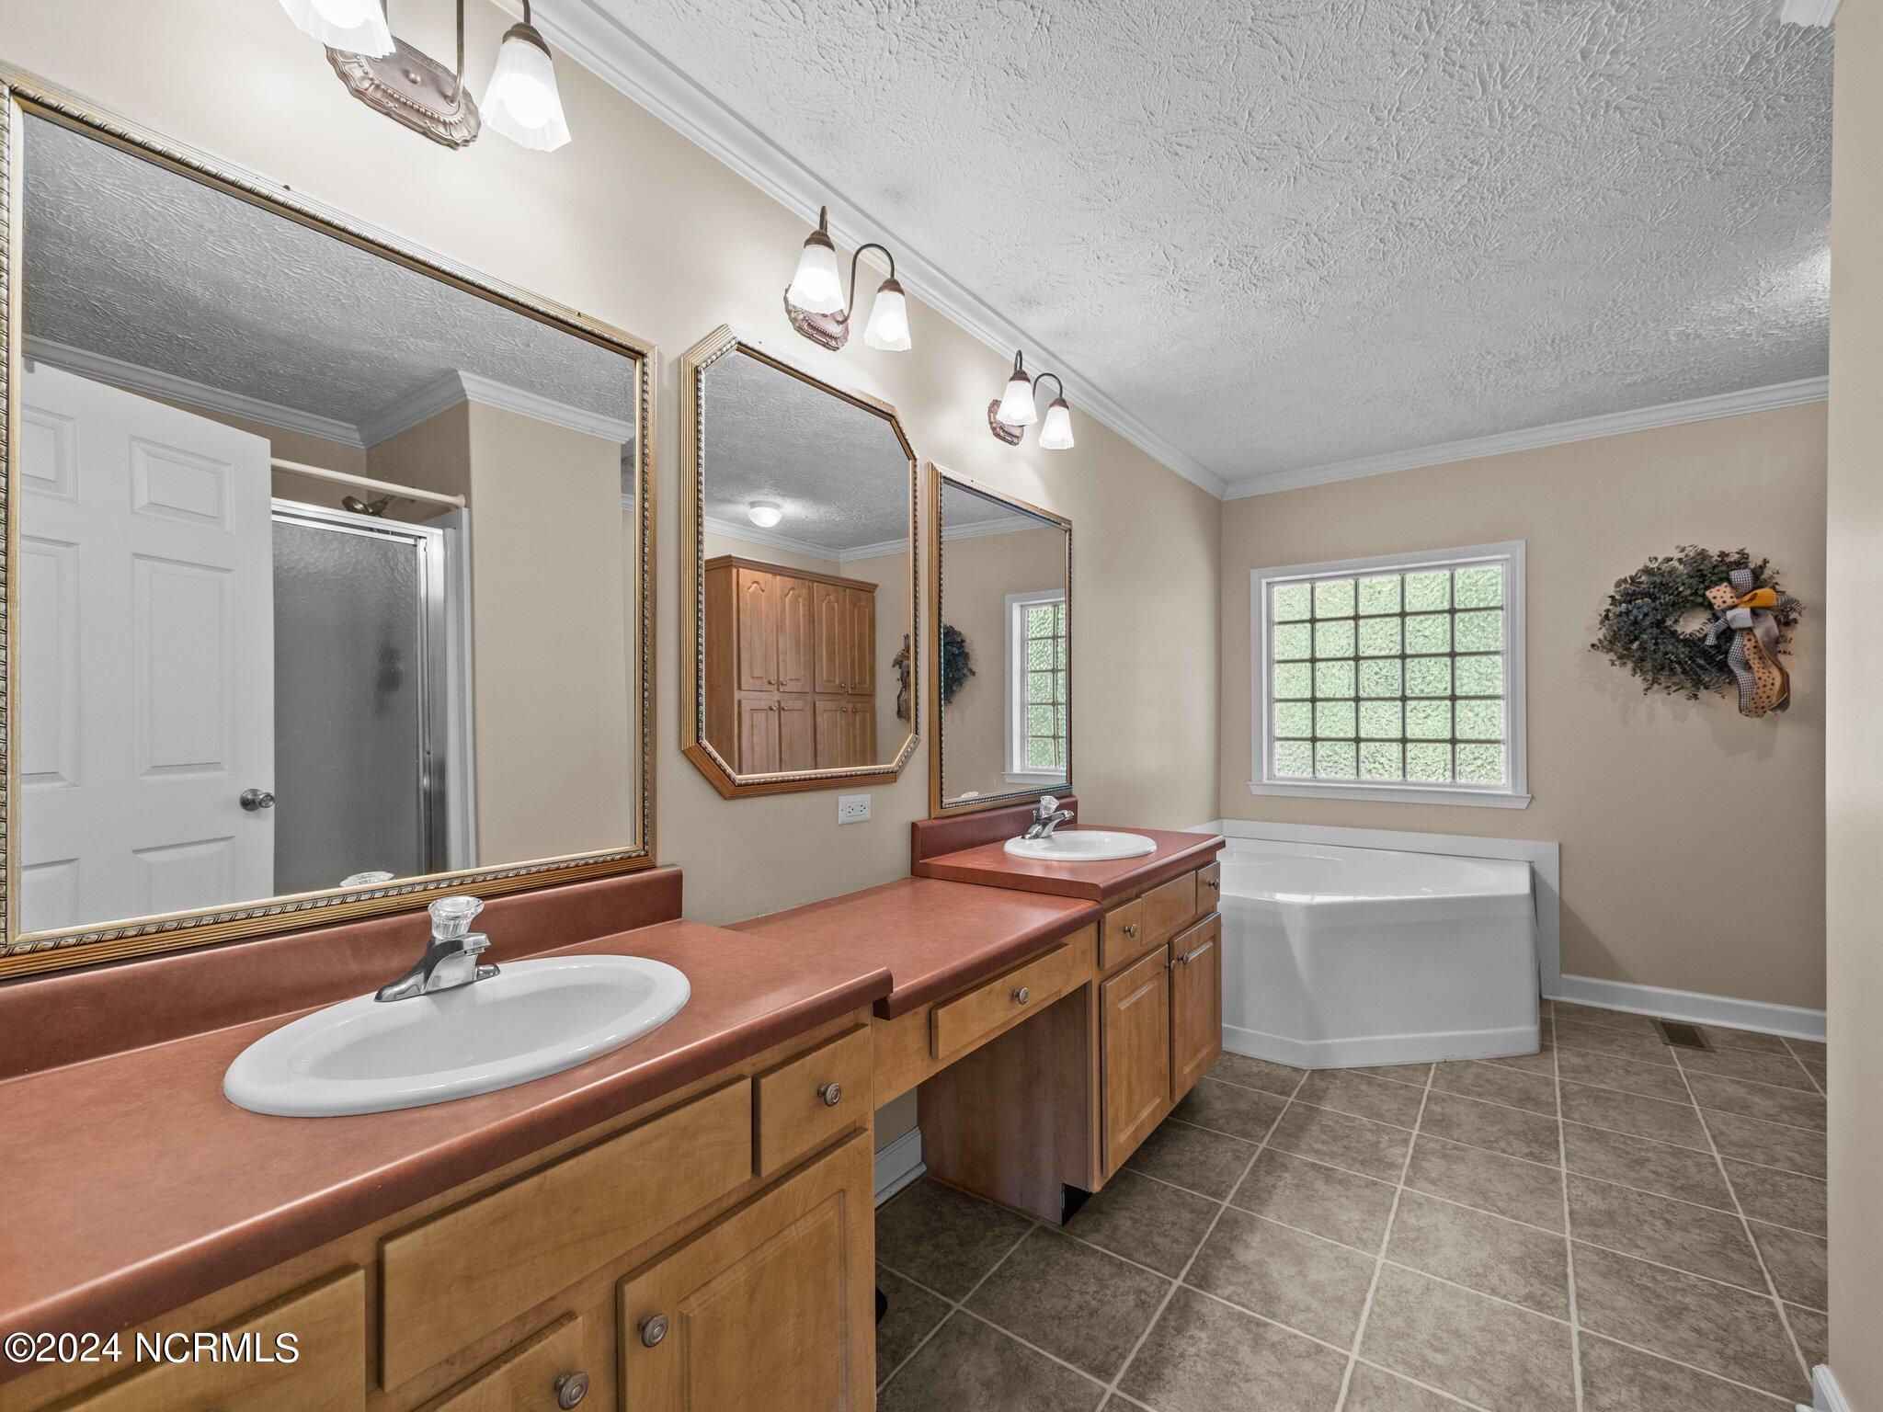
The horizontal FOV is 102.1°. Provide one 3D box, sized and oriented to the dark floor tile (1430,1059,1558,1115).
[{"bbox_3d":[1.820,1.248,2.510,0.330,0.010,0.323,0,0,36],"label":"dark floor tile"}]

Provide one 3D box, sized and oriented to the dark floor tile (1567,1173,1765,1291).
[{"bbox_3d":[1.700,1.244,1.808,0.330,0.010,0.323,0,0,36],"label":"dark floor tile"}]

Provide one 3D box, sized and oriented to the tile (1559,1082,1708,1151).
[{"bbox_3d":[2.098,1.246,2.321,0.330,0.010,0.323,0,0,36],"label":"tile"}]

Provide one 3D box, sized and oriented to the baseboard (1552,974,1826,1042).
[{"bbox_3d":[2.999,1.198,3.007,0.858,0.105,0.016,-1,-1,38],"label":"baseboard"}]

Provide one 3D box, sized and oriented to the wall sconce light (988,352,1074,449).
[{"bbox_3d":[0.277,-0.951,2.387,0.170,0.245,0.350,-1,-1,38],"label":"wall sconce light"}]

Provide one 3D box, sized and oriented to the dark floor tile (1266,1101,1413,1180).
[{"bbox_3d":[1.145,1.246,2.185,0.330,0.010,0.323,0,0,36],"label":"dark floor tile"}]

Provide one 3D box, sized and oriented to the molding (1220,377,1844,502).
[{"bbox_3d":[2.451,-1.159,3.421,2.365,0.068,0.065,-1,-1,38],"label":"molding"}]

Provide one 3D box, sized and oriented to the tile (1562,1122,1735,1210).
[{"bbox_3d":[1.899,1.245,2.065,0.330,0.010,0.323,0,0,36],"label":"tile"}]

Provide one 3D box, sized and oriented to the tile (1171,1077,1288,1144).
[{"bbox_3d":[0.883,1.253,2.389,0.328,0.010,0.328,-1,-1,38],"label":"tile"}]

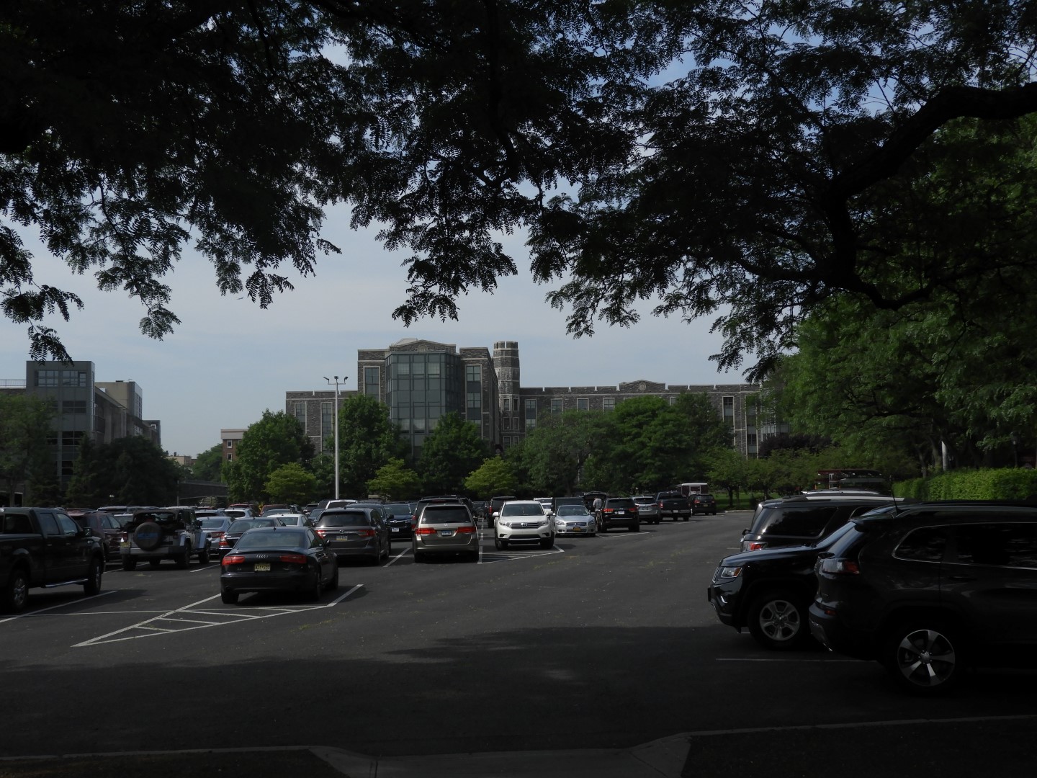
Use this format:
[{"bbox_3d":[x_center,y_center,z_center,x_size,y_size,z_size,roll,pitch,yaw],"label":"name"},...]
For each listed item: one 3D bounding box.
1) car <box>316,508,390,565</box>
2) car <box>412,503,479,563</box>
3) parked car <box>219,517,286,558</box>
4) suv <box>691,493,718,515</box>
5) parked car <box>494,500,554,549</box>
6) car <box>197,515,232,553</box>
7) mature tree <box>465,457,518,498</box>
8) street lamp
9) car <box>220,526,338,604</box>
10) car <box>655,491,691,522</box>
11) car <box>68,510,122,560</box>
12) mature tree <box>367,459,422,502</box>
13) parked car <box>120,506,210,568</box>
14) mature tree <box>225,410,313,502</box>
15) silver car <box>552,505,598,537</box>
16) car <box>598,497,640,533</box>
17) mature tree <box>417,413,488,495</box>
[{"bbox_3d":[-5.130,4.540,37.200,1.910,1.700,4.800,0,-5,-1],"label":"car"},{"bbox_3d":[-2.220,4.553,38.200,1.960,1.760,5.100,0,-5,-1],"label":"car"},{"bbox_3d":[-7.720,4.564,35.900,1.800,1.450,4.650,0,-5,-4],"label":"parked car"},{"bbox_3d":[15.100,9.499,98.600,1.850,1.690,4.500,-1,-5,0],"label":"suv"},{"bbox_3d":[0.116,4.902,43.370,1.910,1.750,4.790,-1,-4,-2],"label":"parked car"},{"bbox_3d":[-10.612,5.124,41.757,1.840,1.460,4.850,-1,-4,-2],"label":"car"},{"bbox_3d":[-2.483,9.075,113.000,5.000,5.372,5.000,0,-5,-1],"label":"mature tree"},{"bbox_3d":[-11.485,3.918,75.500,1.550,9.486,1.500,0,-5,-1],"label":"street lamp"},{"bbox_3d":[-4.872,3.534,24.757,1.880,1.455,4.920,-1,-4,-2],"label":"car"},{"bbox_3d":[10.220,7.850,80.300,2.030,1.950,5.850,-1,-5,0],"label":"car"},{"bbox_3d":[-14.764,5.036,41.568,1.950,1.740,4.850,-1,-4,-2],"label":"car"},{"bbox_3d":[-10.897,8.736,105.000,4.827,5.334,4.827,-1,-4,0],"label":"mature tree"},{"bbox_3d":[-10.400,4.379,35.600,1.870,1.800,4.050,0,-5,-1],"label":"parked car"},{"bbox_3d":[-25.196,7.381,121.000,8.500,10.552,8.200,0,-5,-1],"label":"mature tree"},{"bbox_3d":[2.540,6.188,56.600,1.810,1.480,4.850,0,-5,-1],"label":"silver car"},{"bbox_3d":[5.206,6.554,62.968,1.940,1.750,4.820,-1,-4,0],"label":"car"},{"bbox_3d":[-6.764,7.626,122.000,7.176,10.386,7.176,-1,-4,0],"label":"mature tree"}]

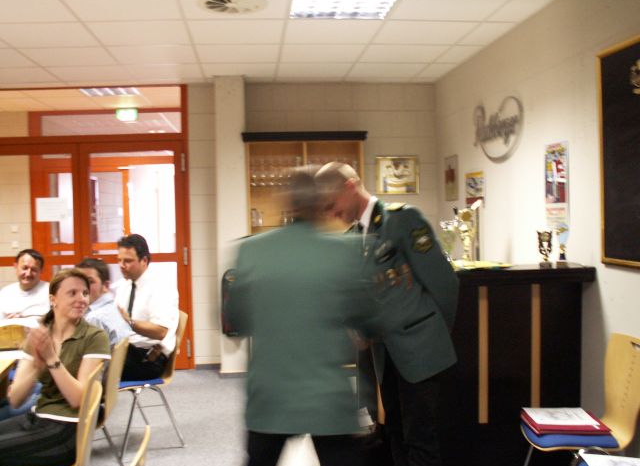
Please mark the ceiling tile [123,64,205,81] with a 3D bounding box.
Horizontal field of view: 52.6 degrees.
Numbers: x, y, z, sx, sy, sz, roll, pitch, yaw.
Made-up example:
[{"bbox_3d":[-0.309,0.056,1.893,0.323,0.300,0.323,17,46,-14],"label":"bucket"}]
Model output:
[{"bbox_3d":[-1.296,-1.351,5.464,0.625,0.020,0.625,-2,2,-6],"label":"ceiling tile"}]

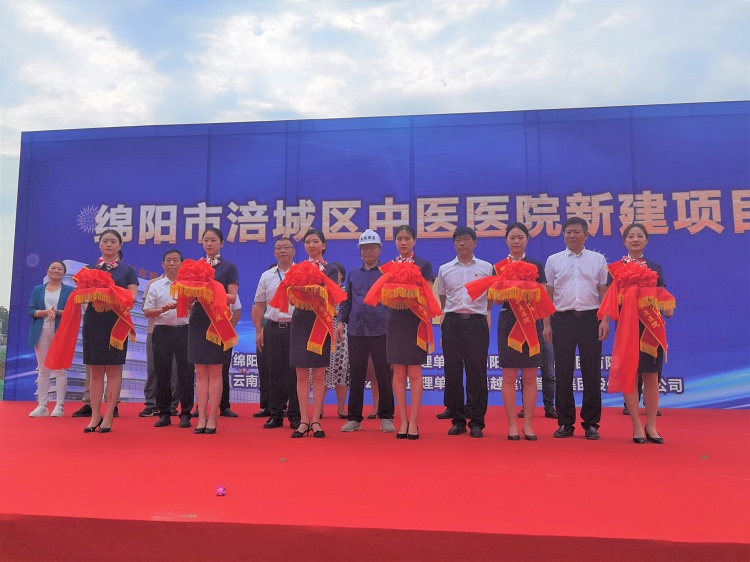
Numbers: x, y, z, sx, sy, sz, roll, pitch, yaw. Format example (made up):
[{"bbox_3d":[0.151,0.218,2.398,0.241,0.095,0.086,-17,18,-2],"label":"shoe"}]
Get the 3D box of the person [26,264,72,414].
[{"bbox_3d":[-3.419,0.593,6.153,0.500,1.634,0.380,2,-7,-15],"label":"person"}]

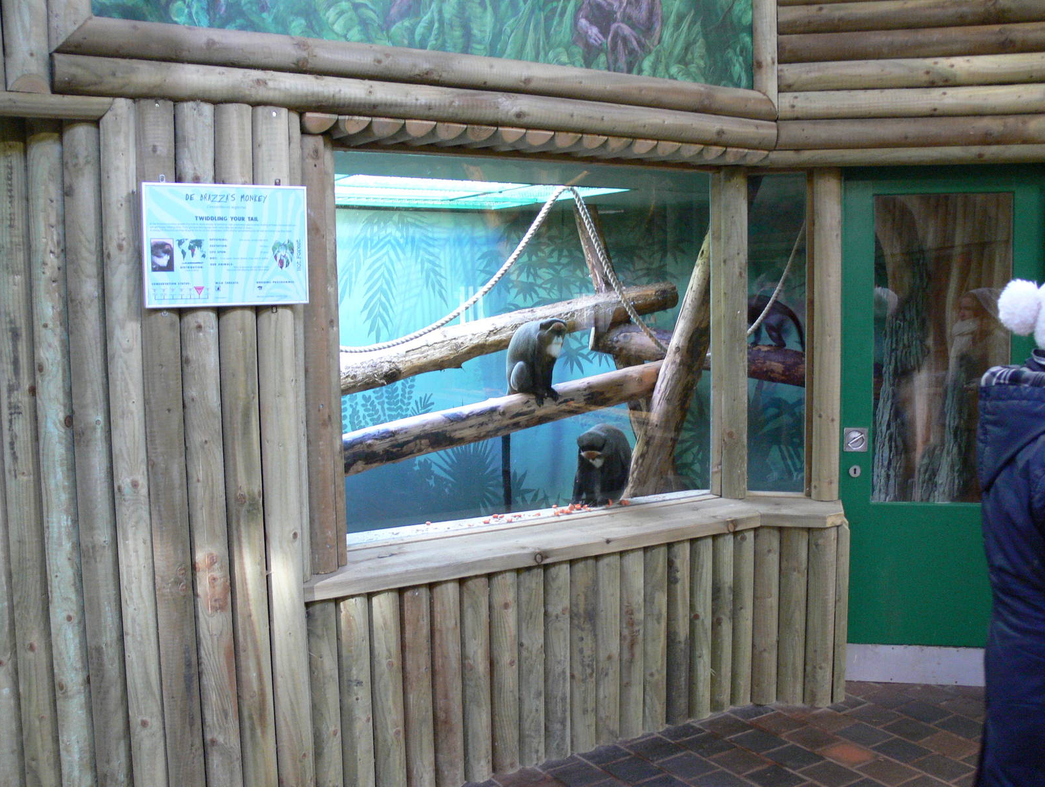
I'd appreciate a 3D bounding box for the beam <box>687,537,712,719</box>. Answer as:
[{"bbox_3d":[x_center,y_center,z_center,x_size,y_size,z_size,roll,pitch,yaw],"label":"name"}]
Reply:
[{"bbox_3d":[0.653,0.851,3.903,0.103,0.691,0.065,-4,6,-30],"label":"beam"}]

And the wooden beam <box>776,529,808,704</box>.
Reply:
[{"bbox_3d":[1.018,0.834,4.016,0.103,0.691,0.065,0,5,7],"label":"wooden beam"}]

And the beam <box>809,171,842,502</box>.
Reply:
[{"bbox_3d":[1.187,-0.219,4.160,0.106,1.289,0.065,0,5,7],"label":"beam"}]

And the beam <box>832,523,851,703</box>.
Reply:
[{"bbox_3d":[1.211,0.824,4.048,0.055,0.698,0.104,0,5,7],"label":"beam"}]

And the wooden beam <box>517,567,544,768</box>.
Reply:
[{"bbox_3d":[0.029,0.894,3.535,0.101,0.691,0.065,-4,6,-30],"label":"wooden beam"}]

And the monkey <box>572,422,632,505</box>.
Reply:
[{"bbox_3d":[0.326,0.296,4.328,0.230,0.340,0.300,2,6,27],"label":"monkey"}]

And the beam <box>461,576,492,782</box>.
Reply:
[{"bbox_3d":[-0.145,0.906,3.432,0.100,0.691,0.065,-4,6,-30],"label":"beam"}]

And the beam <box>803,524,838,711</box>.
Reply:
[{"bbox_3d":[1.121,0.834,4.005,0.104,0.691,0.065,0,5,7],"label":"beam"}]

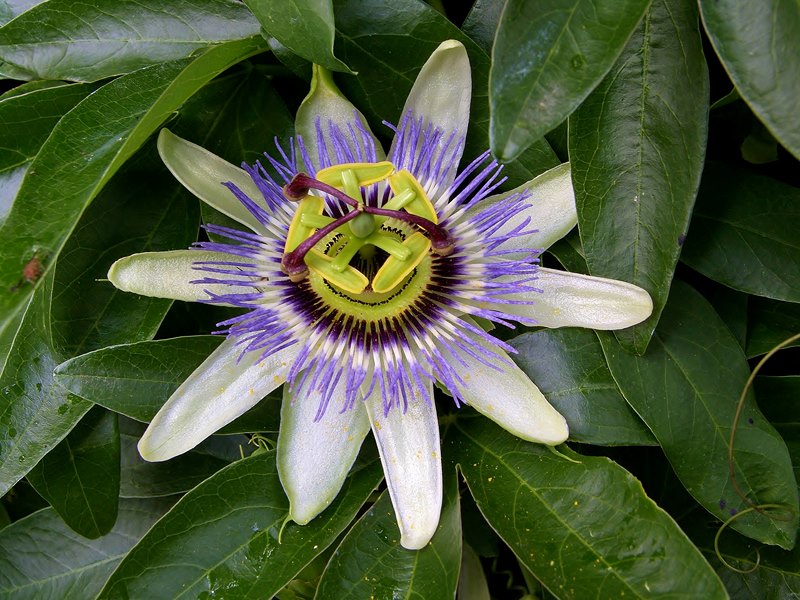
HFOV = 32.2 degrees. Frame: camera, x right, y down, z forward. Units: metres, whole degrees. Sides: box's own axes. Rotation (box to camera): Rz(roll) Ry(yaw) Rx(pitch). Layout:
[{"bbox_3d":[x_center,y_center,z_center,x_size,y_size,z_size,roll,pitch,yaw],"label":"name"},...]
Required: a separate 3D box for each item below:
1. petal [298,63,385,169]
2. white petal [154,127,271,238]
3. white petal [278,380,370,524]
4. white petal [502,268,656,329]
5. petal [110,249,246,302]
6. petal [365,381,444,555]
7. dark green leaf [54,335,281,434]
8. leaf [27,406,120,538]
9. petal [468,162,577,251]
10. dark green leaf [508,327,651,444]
[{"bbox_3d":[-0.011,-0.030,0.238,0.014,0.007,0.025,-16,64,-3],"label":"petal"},{"bbox_3d":[-0.031,-0.020,0.235,0.009,0.007,0.030,-43,68,-16],"label":"white petal"},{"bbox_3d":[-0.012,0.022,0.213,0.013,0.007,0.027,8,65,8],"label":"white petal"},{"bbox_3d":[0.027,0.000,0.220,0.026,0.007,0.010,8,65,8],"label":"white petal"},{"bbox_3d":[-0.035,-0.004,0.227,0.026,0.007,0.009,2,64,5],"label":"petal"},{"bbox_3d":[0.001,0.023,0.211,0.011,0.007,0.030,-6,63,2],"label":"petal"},{"bbox_3d":[-0.037,0.014,0.226,0.039,0.010,0.016,5,70,5],"label":"dark green leaf"},{"bbox_3d":[-0.055,0.028,0.237,0.015,0.026,0.010,-14,-10,-9],"label":"leaf"},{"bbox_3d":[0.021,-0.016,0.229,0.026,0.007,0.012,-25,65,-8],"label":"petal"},{"bbox_3d":[0.030,0.014,0.225,0.028,0.010,0.018,10,70,4],"label":"dark green leaf"}]

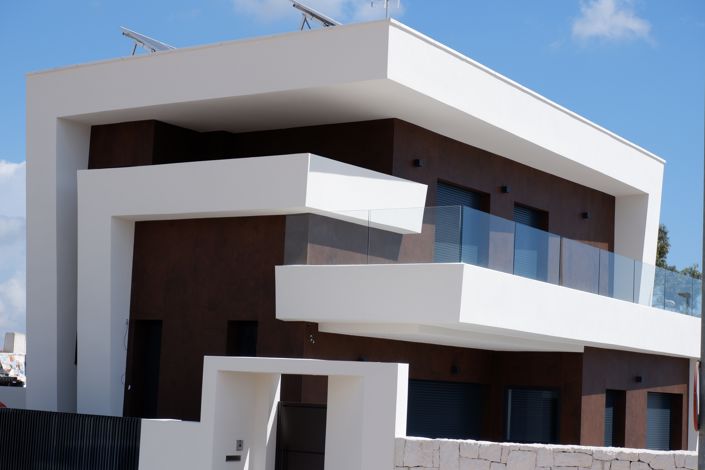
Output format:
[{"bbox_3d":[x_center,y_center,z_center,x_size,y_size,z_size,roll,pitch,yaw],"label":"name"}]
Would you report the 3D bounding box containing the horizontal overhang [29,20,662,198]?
[{"bbox_3d":[0.582,-1.814,26.113,7.879,0.859,11.842,-2,-8,34],"label":"horizontal overhang"}]

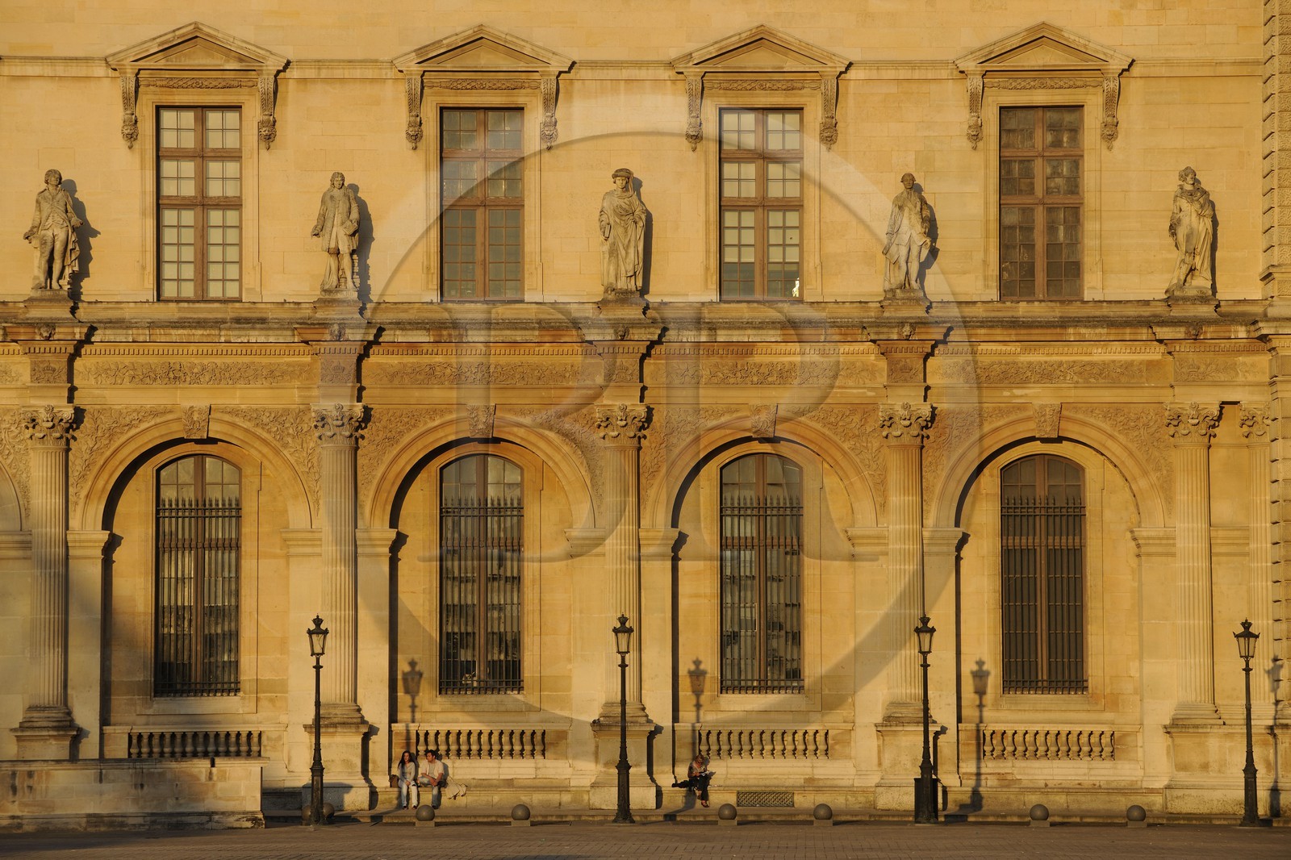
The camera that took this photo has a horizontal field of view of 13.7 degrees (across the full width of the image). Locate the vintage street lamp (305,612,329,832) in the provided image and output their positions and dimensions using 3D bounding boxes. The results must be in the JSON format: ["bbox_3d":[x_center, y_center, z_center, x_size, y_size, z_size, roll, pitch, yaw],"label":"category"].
[{"bbox_3d":[-6.904,6.125,113.347,0.478,4.424,0.480,0,-3,-1],"label":"vintage street lamp"}]

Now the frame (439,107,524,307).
[{"bbox_3d":[-3.692,-5.102,121.504,1.892,4.328,0.200,0,-3,0],"label":"frame"}]

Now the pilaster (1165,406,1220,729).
[{"bbox_3d":[12.322,2.987,120.927,1.284,7.245,0.500,0,-3,-1],"label":"pilaster"}]

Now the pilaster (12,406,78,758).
[{"bbox_3d":[-13.258,3.585,118.795,1.449,8.238,0.700,0,-3,-1],"label":"pilaster"}]

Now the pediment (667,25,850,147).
[{"bbox_3d":[2.588,-7.612,119.435,3.996,2.791,0.550,0,-3,-3],"label":"pediment"}]

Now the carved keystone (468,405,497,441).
[{"bbox_3d":[-3.654,-0.180,120.258,0.654,0.812,0.400,0,-3,0],"label":"carved keystone"}]

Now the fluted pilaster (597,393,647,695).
[{"bbox_3d":[-0.498,2.767,118.062,1.153,6.774,0.500,0,-3,-3],"label":"fluted pilaster"}]

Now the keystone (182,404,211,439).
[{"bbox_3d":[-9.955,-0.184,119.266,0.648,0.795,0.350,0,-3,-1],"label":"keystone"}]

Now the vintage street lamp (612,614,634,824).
[{"bbox_3d":[-0.459,5.971,111.267,0.439,4.343,0.440,0,-3,-3],"label":"vintage street lamp"}]

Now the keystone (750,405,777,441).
[{"bbox_3d":[2.650,-0.158,120.257,0.586,0.812,0.400,0,-3,0],"label":"keystone"}]

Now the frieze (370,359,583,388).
[{"bbox_3d":[-3.885,-1.264,120.412,4.856,0.632,0.180,0,-3,0],"label":"frieze"}]

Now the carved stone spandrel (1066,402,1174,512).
[{"bbox_3d":[10.157,0.628,115.461,2.359,2.379,0.200,0,-3,0],"label":"carved stone spandrel"}]

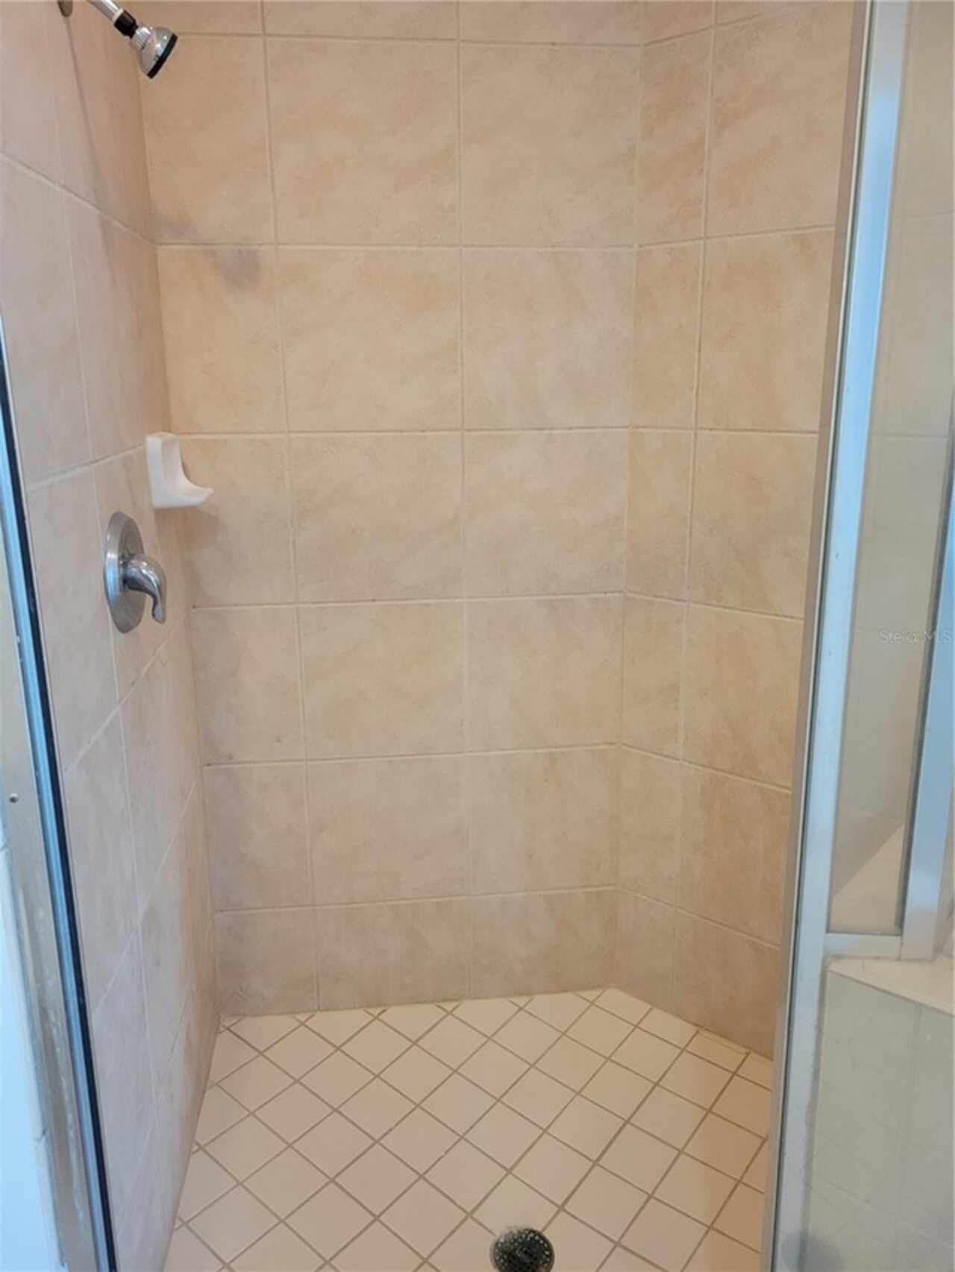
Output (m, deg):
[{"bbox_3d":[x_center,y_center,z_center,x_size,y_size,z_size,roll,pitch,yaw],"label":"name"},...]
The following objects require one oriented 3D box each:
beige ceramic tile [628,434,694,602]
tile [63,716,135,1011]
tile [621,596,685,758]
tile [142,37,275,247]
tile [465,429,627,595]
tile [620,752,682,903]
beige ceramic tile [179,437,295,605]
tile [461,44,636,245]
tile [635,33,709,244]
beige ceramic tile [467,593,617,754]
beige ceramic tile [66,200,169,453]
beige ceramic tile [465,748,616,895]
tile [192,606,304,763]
[{"bbox_3d":[0.356,-0.235,1.863,0.138,0.325,0.010,11,18,39],"label":"beige ceramic tile"},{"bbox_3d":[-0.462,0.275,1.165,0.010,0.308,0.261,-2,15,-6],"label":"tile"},{"bbox_3d":[0.348,0.083,1.889,0.135,0.317,0.012,11,19,38],"label":"tile"},{"bbox_3d":[-0.453,-0.835,1.620,0.198,0.317,0.012,-2,15,-6],"label":"tile"},{"bbox_3d":[0.136,-0.240,1.892,0.323,0.325,0.010,-2,14,-6],"label":"tile"},{"bbox_3d":[0.351,0.394,1.970,0.135,0.317,0.012,11,19,38],"label":"tile"},{"bbox_3d":[-0.447,-0.213,1.782,0.198,0.317,0.012,-2,15,-6],"label":"beige ceramic tile"},{"bbox_3d":[0.123,-0.826,1.619,0.305,0.308,0.010,-2,15,-6],"label":"tile"},{"bbox_3d":[0.351,-0.876,1.700,0.138,0.331,0.010,11,18,39],"label":"tile"},{"bbox_3d":[0.139,0.078,1.973,0.323,0.324,0.010,-2,14,-6],"label":"beige ceramic tile"},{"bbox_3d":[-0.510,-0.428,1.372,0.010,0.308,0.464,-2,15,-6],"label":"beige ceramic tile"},{"bbox_3d":[0.137,0.388,1.999,0.310,0.317,0.012,-2,15,-6],"label":"beige ceramic tile"},{"bbox_3d":[-0.457,0.099,1.910,0.205,0.324,0.010,-2,14,-6],"label":"tile"}]

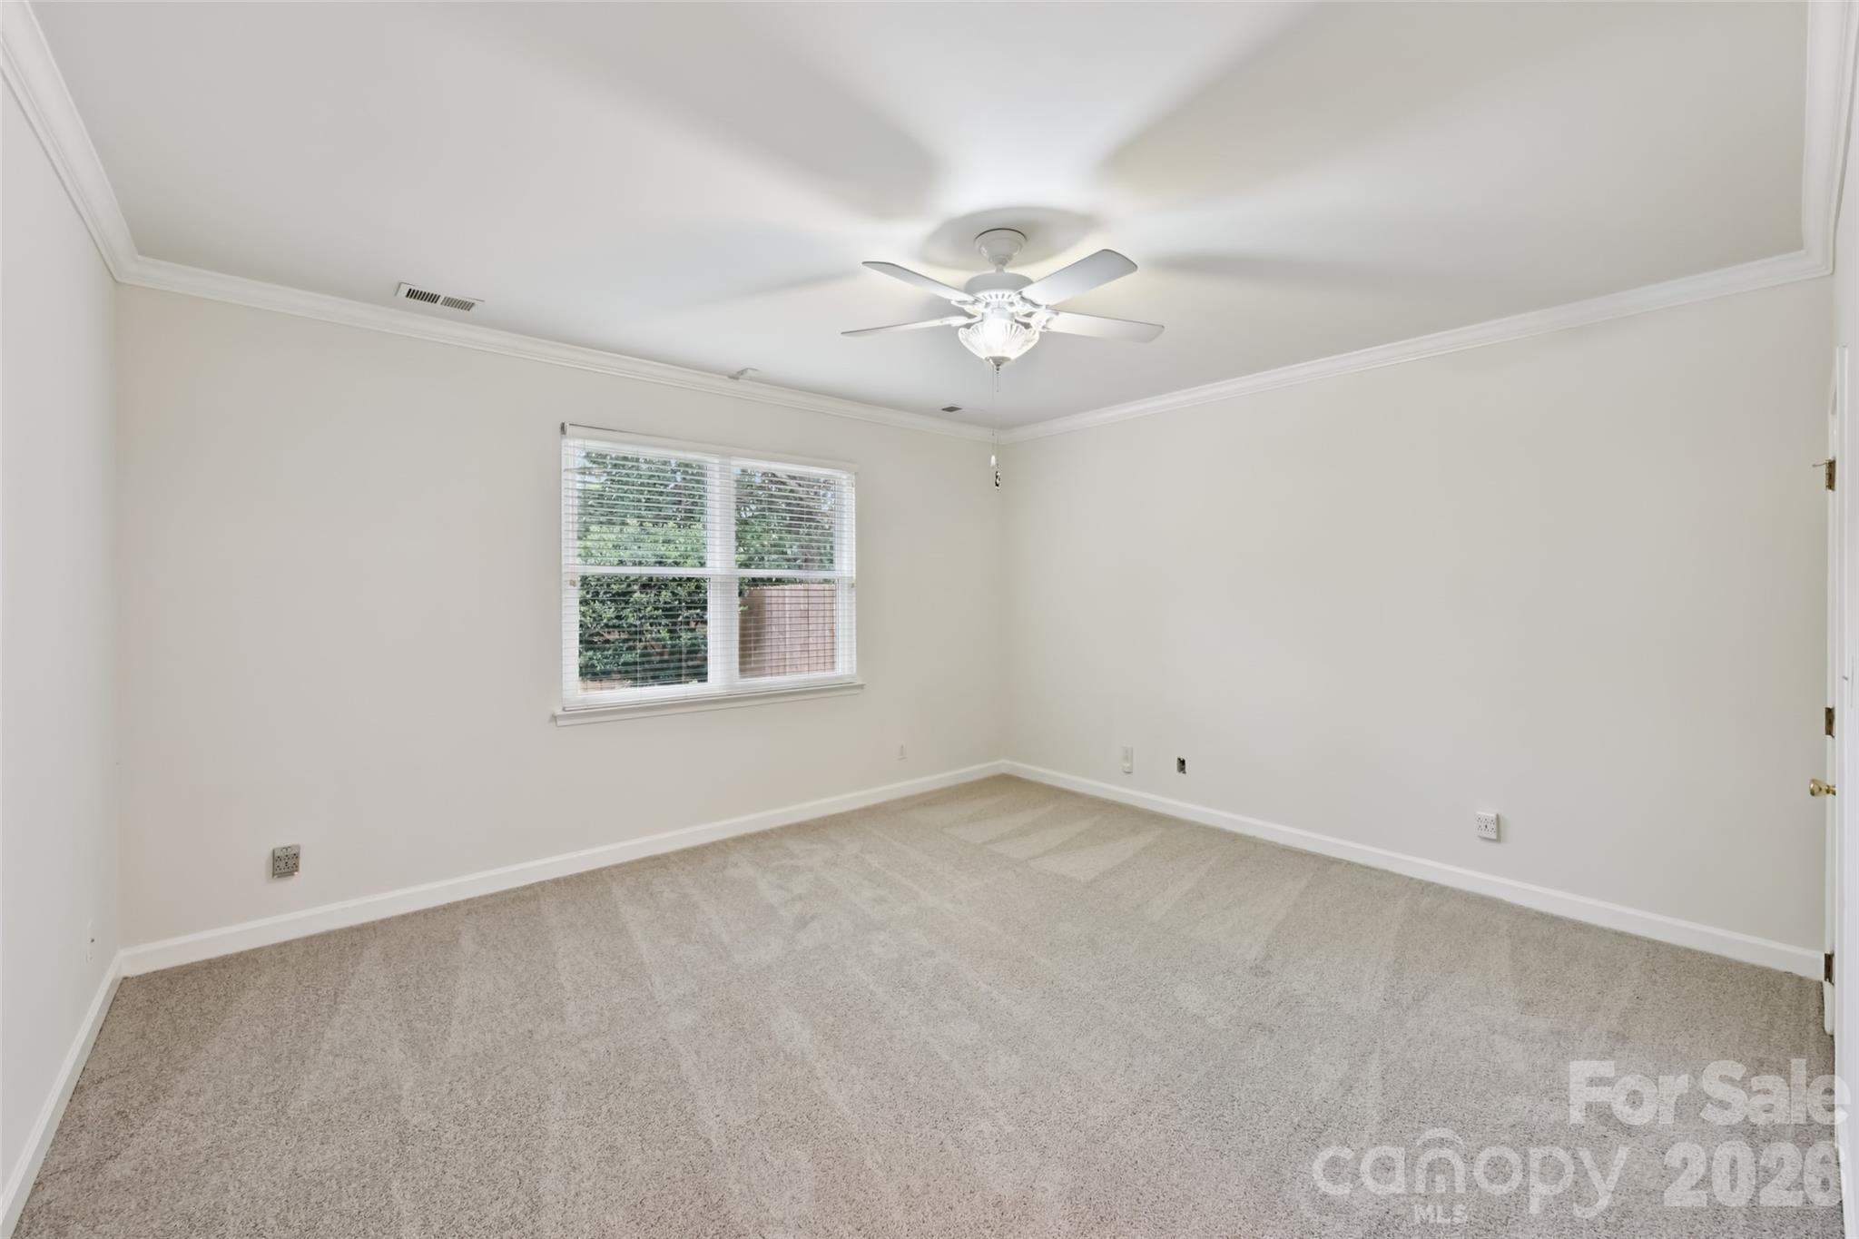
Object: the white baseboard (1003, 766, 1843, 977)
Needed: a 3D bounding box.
[{"bbox_3d":[1.976,1.250,4.319,0.018,0.112,4.210,-2,3,-41],"label":"white baseboard"}]

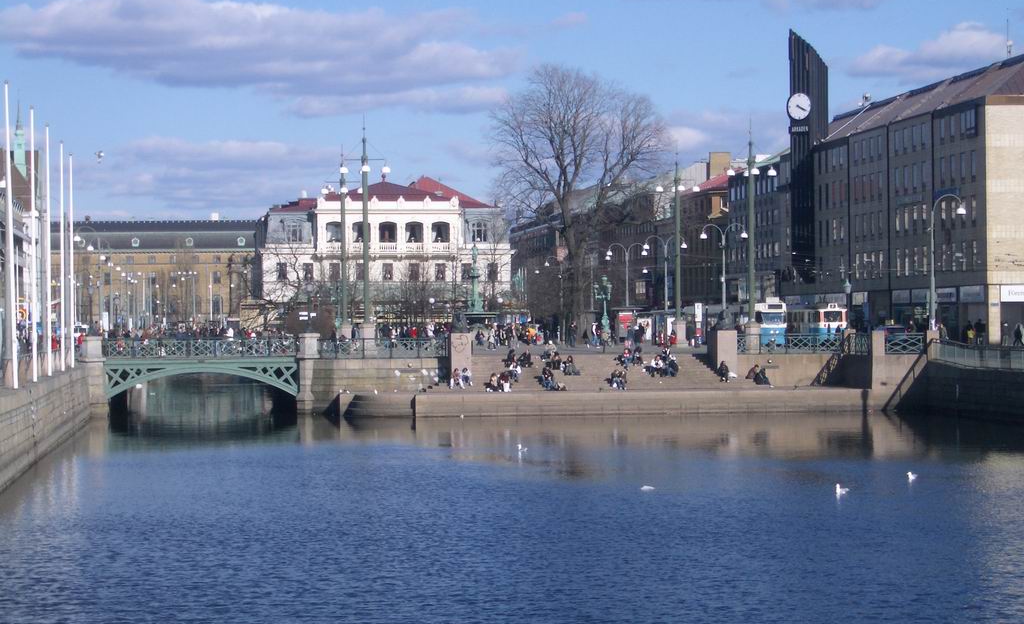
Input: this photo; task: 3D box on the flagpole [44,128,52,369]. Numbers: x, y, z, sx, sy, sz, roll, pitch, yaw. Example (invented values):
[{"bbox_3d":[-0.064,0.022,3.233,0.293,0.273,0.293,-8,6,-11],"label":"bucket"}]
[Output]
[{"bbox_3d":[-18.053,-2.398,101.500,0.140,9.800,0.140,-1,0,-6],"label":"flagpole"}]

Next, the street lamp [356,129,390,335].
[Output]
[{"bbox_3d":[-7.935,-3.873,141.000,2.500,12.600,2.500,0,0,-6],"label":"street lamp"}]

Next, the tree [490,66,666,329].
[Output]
[{"bbox_3d":[5.007,-8.094,196.000,13.200,21.100,12.500,0,0,-6],"label":"tree"}]

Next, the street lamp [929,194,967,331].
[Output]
[{"bbox_3d":[23.254,-2.643,139.000,2.000,7.300,0.500,0,0,-6],"label":"street lamp"}]

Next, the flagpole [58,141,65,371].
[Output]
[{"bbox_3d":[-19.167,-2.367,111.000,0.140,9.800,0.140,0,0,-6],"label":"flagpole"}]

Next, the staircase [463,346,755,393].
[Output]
[{"bbox_3d":[5.245,3.207,141.500,15.700,1.950,7.000,0,0,-6],"label":"staircase"}]

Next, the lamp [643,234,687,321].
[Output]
[{"bbox_3d":[11.990,-1.724,204.000,3.400,8.500,0.500,0,0,-6],"label":"lamp"}]

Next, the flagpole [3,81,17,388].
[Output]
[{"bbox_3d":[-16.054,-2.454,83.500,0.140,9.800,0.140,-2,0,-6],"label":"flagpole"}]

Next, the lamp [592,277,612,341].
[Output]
[{"bbox_3d":[6.749,-0.184,192.000,1.450,5.300,1.450,0,0,-6],"label":"lamp"}]

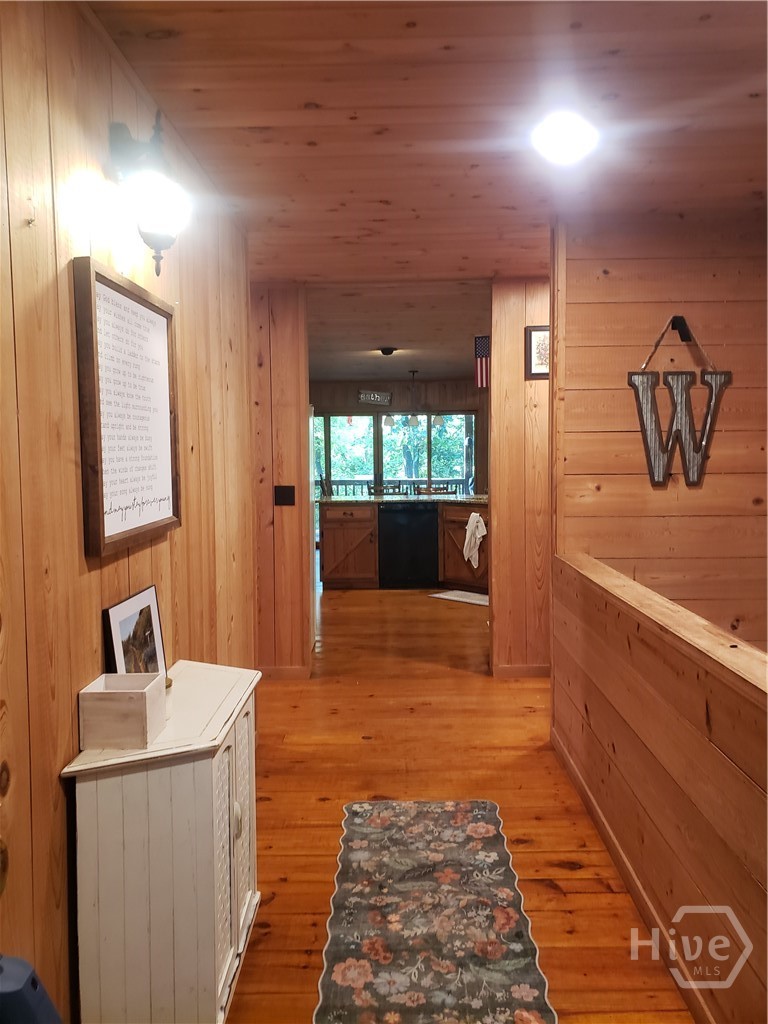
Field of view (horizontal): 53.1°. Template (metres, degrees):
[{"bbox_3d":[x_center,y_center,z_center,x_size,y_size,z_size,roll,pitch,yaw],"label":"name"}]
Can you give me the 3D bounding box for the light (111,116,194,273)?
[{"bbox_3d":[-0.577,-0.809,1.958,0.190,0.410,0.160,-1,4,1],"label":"light"}]

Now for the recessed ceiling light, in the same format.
[{"bbox_3d":[0.584,-1.209,2.489,0.200,0.050,0.200,-1,4,1],"label":"recessed ceiling light"}]

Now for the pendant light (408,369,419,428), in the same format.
[{"bbox_3d":[0.365,-1.416,9.514,0.130,0.710,0.130,-1,4,1],"label":"pendant light"}]

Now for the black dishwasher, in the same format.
[{"bbox_3d":[0.257,0.338,8.075,0.605,0.870,0.600,-1,4,1],"label":"black dishwasher"}]

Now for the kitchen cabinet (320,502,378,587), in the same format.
[{"bbox_3d":[-0.342,0.344,8.089,0.585,0.870,0.600,-1,4,1],"label":"kitchen cabinet"}]

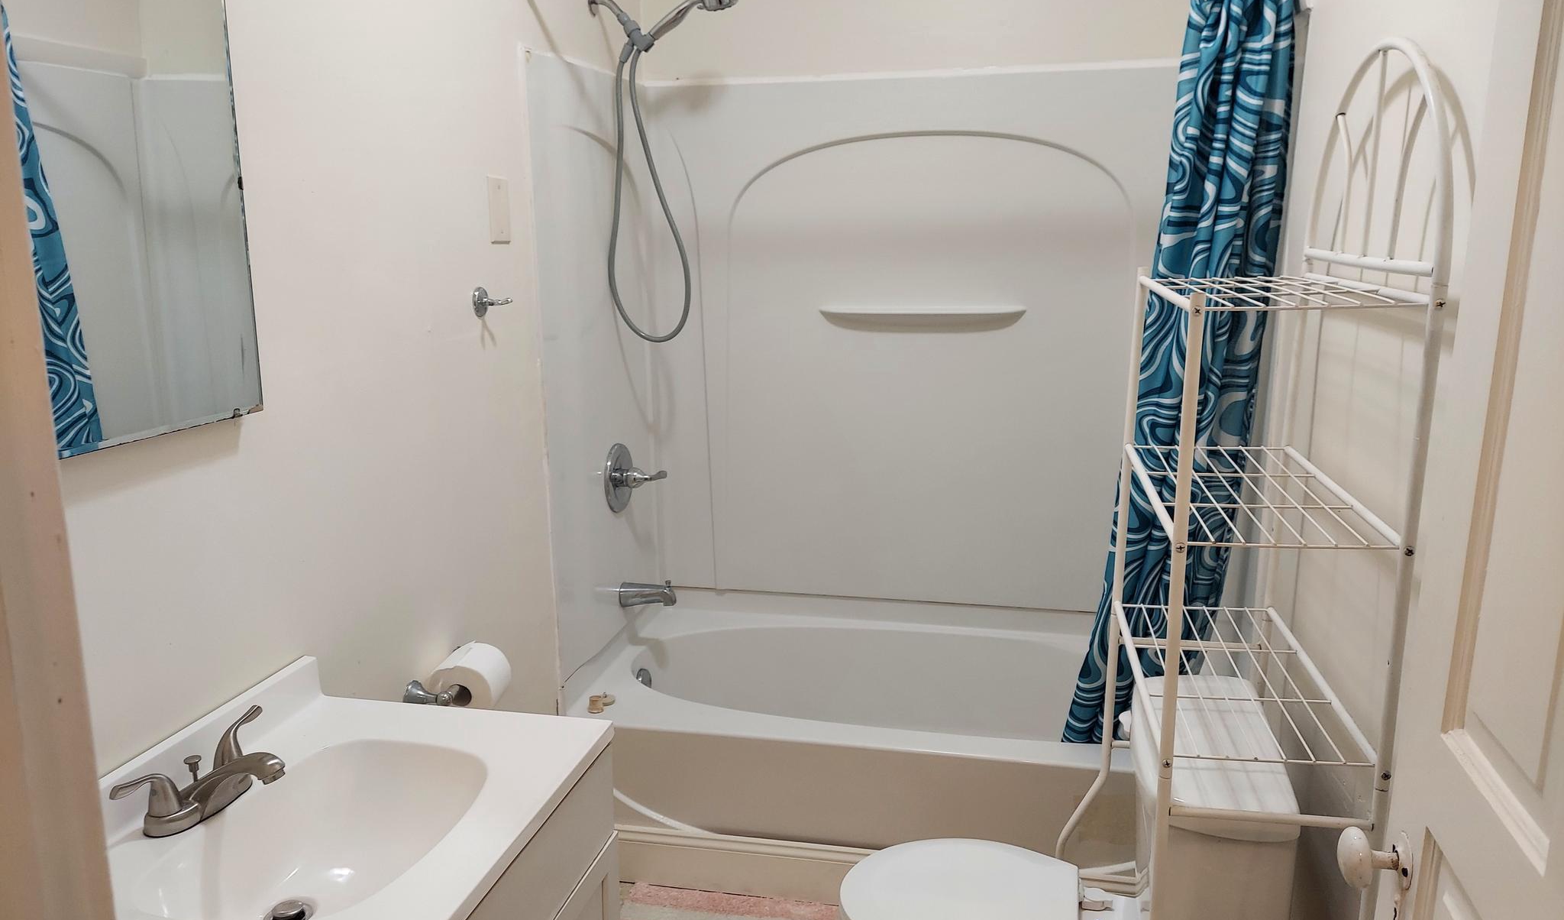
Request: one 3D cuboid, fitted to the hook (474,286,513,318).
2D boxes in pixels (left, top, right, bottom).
[{"bbox_3d":[-0.564,-0.307,2.110,0.058,0.058,0.060,2,13,13],"label":"hook"}]

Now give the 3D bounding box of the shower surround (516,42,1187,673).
[{"bbox_3d":[0.286,-0.211,2.594,1.507,1.425,0.728,2,13,13],"label":"shower surround"}]

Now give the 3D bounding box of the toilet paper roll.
[{"bbox_3d":[-0.571,0.415,2.002,0.116,0.116,0.099,2,13,13],"label":"toilet paper roll"}]

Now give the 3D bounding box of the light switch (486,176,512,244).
[{"bbox_3d":[-0.567,-0.501,2.175,0.008,0.121,0.078,2,13,13],"label":"light switch"}]

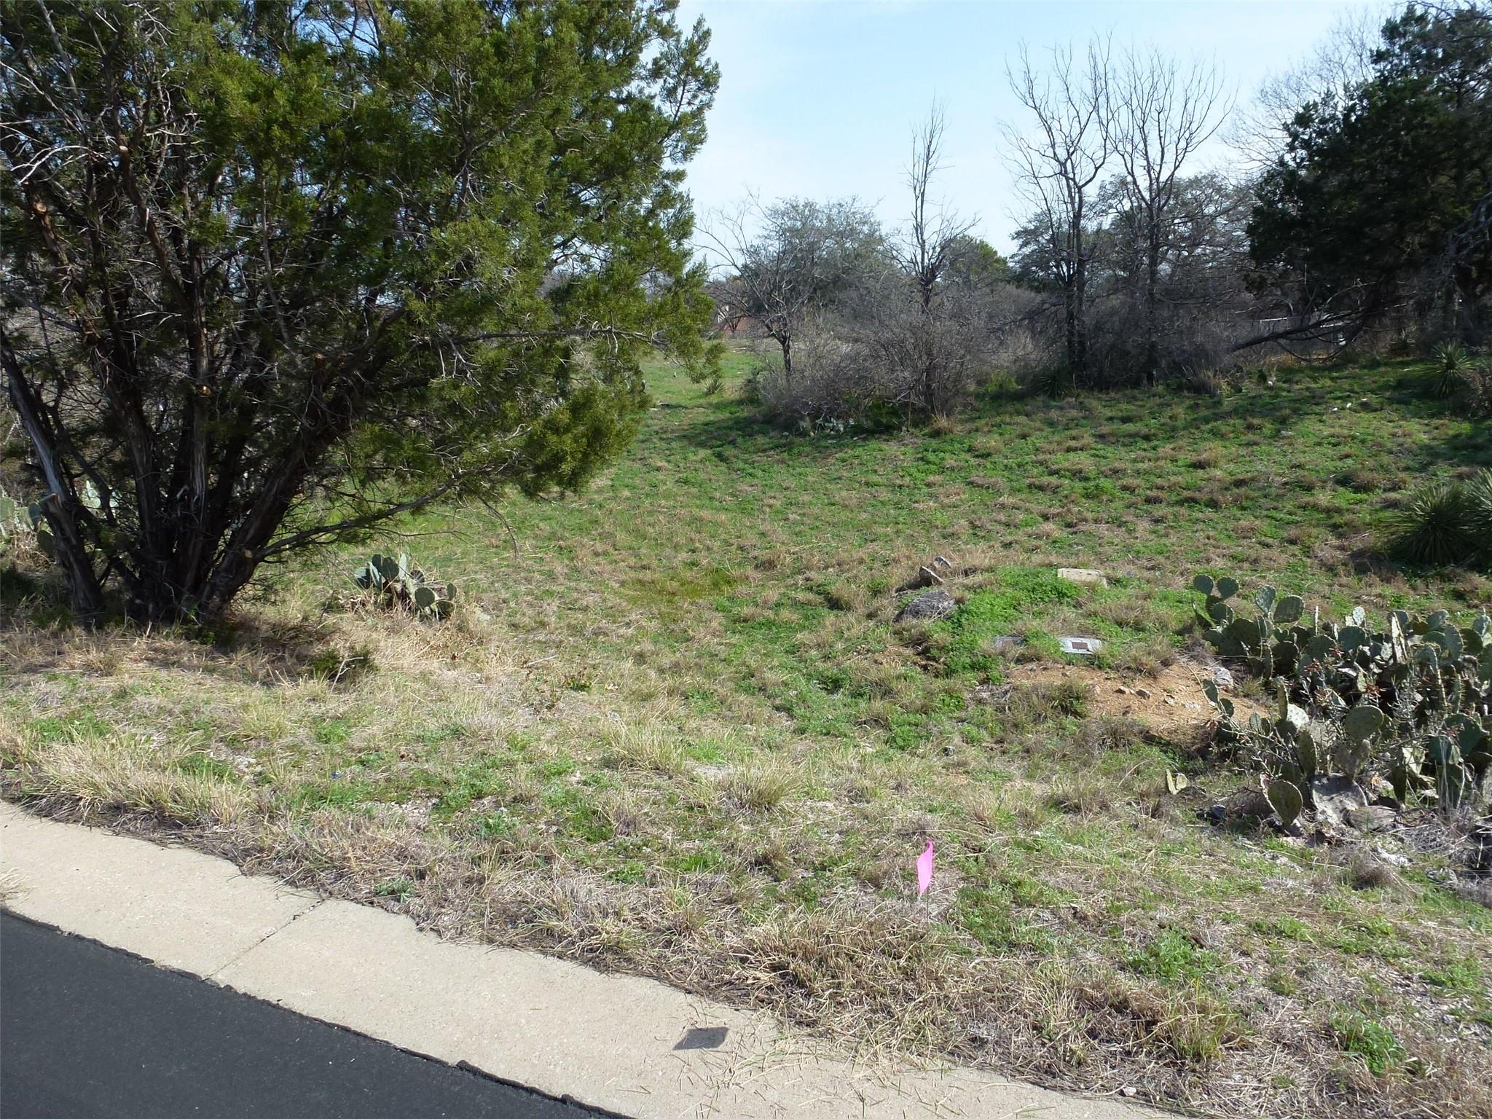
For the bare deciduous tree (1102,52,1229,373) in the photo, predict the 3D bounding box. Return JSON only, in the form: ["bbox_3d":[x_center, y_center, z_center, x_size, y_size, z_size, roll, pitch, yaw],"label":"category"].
[{"bbox_3d":[9.413,-7.626,23.199,2.820,7.130,2.538,0,12,0],"label":"bare deciduous tree"}]

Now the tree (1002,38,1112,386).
[{"bbox_3d":[6.883,-7.558,22.907,2.398,7.357,2.158,0,12,0],"label":"tree"}]

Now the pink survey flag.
[{"bbox_3d":[0.474,0.821,2.743,0.049,0.170,0.025,0,12,0],"label":"pink survey flag"}]

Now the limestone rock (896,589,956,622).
[{"bbox_3d":[1.171,0.298,6.724,0.394,0.169,0.315,0,12,0],"label":"limestone rock"}]

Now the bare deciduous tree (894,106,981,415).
[{"bbox_3d":[3.469,-5.342,18.789,1.586,5.421,1.586,0,12,0],"label":"bare deciduous tree"}]

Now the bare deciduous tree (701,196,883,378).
[{"bbox_3d":[1.162,-6.581,25.172,4.395,4.337,4.395,0,12,0],"label":"bare deciduous tree"}]

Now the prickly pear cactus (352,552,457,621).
[{"bbox_3d":[-2.283,0.180,6.903,0.700,0.411,0.560,0,12,0],"label":"prickly pear cactus"}]

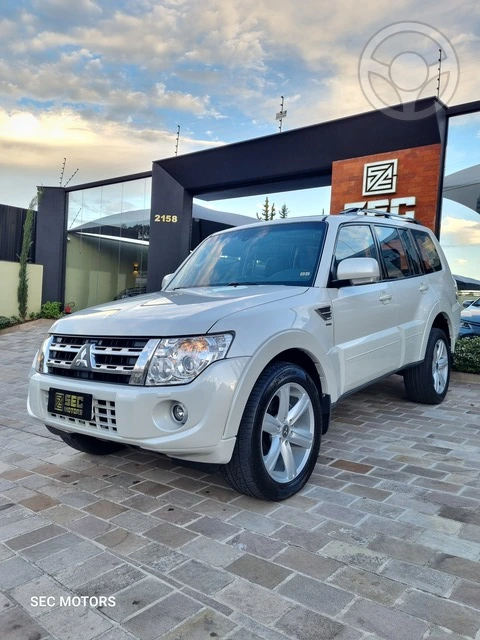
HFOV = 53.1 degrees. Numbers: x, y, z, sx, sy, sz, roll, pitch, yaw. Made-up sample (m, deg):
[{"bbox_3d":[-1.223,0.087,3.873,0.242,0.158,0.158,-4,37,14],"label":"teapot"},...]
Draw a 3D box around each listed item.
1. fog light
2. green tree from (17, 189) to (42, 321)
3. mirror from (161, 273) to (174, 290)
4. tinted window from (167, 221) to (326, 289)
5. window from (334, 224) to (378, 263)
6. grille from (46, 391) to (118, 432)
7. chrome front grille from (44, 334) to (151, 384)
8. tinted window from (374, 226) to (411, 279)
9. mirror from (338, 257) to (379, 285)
[{"bbox_3d":[-0.287,0.450,2.319,0.105,0.108,0.080,0,3,33],"label":"fog light"},{"bbox_3d":[-6.350,-1.976,14.500,0.680,3.900,0.650,2,4,-30],"label":"green tree"},{"bbox_3d":[-0.594,-0.331,4.409,0.260,0.185,0.150,0,3,38],"label":"mirror"},{"bbox_3d":[0.048,-0.492,3.770,1.410,0.660,0.160,0,-40,38],"label":"tinted window"},{"bbox_3d":[0.883,-0.517,3.631,0.080,0.470,0.860,-20,-9,37],"label":"window"},{"bbox_3d":[-0.888,0.476,2.592,0.660,0.185,0.080,0,3,38],"label":"grille"},{"bbox_3d":[-0.840,0.210,2.651,0.930,0.240,0.130,0,3,38],"label":"chrome front grille"},{"bbox_3d":[1.382,-0.591,4.279,0.080,0.480,0.680,-20,-9,37],"label":"tinted window"},{"bbox_3d":[0.826,-0.329,3.286,0.265,0.185,0.150,0,3,38],"label":"mirror"}]

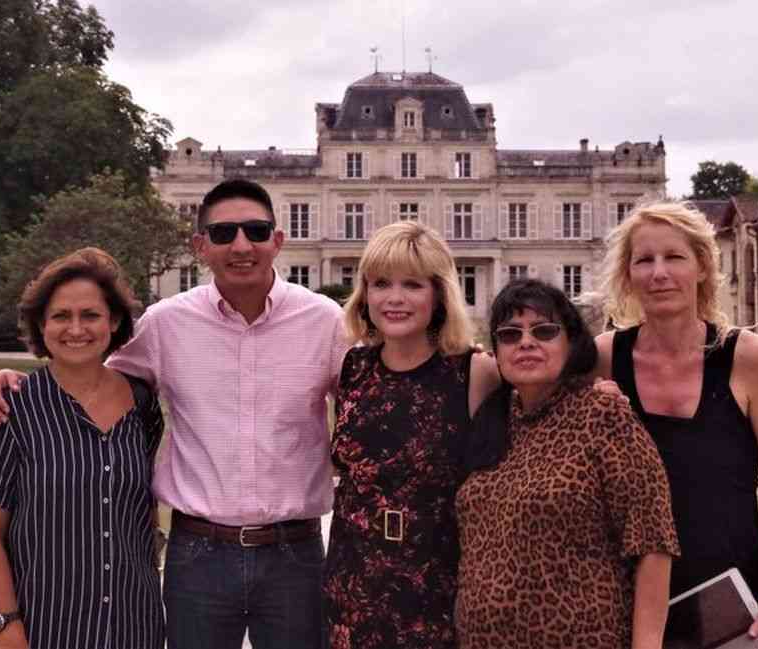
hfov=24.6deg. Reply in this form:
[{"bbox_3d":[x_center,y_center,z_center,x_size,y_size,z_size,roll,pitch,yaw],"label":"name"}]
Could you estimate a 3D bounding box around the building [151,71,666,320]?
[{"bbox_3d":[2.200,-8.000,128.000,35.800,19.500,16.000,0,0,-1],"label":"building"}]

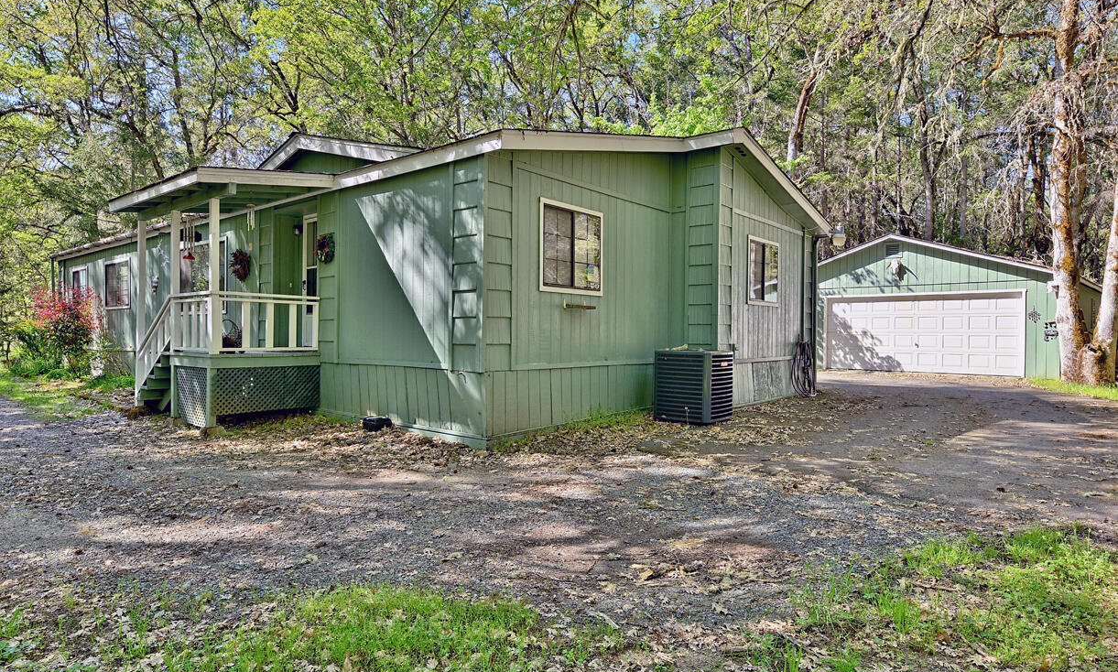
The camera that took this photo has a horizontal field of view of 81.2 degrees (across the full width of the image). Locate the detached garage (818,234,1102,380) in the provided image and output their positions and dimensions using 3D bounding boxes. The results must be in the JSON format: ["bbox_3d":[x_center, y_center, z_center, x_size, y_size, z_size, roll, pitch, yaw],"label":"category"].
[{"bbox_3d":[12.172,-0.861,21.120,8.200,3.760,8.700,1,0,45],"label":"detached garage"}]

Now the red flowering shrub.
[{"bbox_3d":[-10.826,-0.120,14.200,1.420,1.920,1.400,0,0,-37],"label":"red flowering shrub"}]

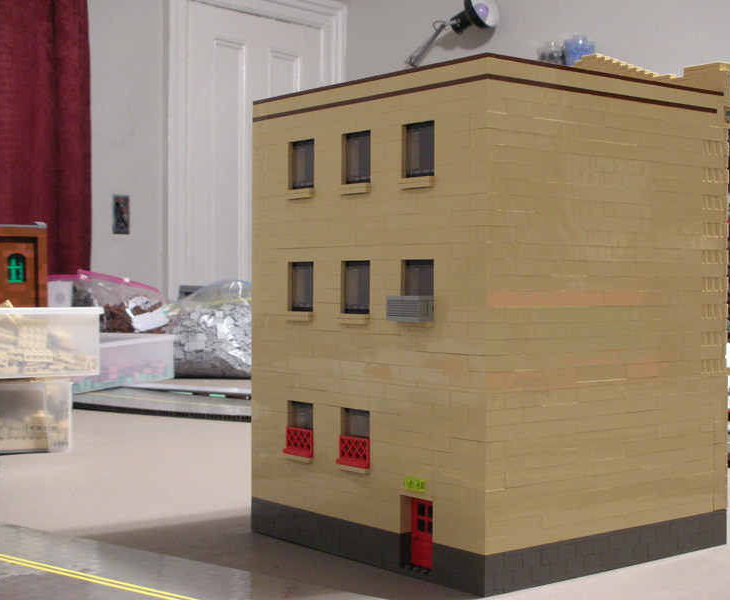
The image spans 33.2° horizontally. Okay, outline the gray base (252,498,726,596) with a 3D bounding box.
[{"bbox_3d":[0.089,0.166,0.920,0.247,0.026,0.256,0,1,-39],"label":"gray base"}]

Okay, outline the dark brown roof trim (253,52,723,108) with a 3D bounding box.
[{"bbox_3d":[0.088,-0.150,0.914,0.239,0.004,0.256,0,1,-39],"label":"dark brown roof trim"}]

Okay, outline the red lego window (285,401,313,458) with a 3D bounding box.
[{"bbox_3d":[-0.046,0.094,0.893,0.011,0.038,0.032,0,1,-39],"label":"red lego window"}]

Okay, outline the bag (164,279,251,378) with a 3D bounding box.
[{"bbox_3d":[-0.229,0.049,2.220,0.240,0.176,0.170,0,1,0],"label":"bag"}]

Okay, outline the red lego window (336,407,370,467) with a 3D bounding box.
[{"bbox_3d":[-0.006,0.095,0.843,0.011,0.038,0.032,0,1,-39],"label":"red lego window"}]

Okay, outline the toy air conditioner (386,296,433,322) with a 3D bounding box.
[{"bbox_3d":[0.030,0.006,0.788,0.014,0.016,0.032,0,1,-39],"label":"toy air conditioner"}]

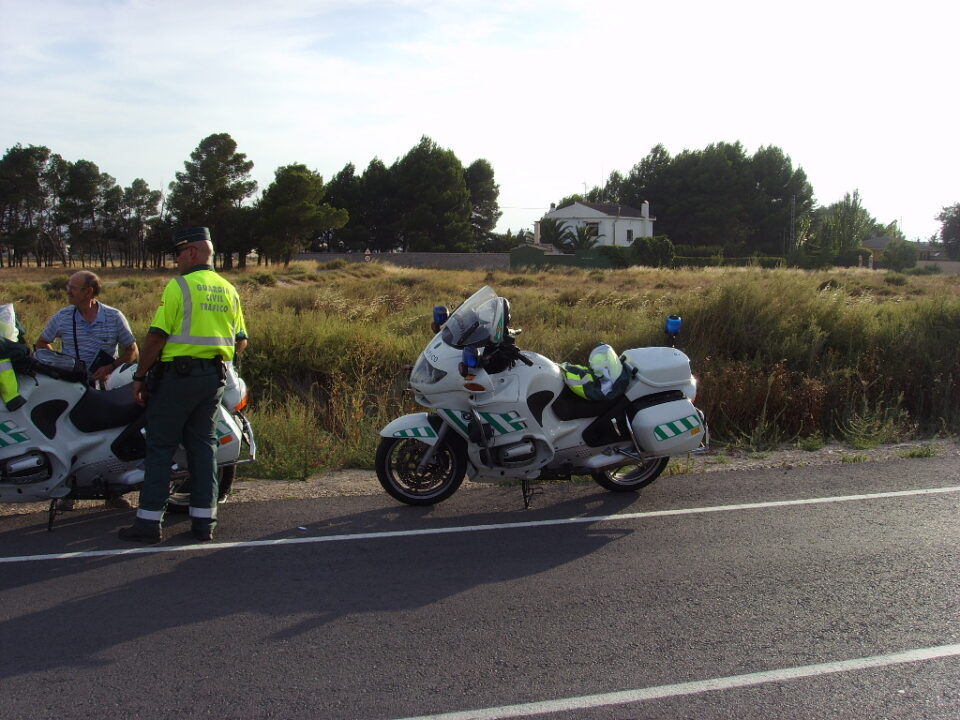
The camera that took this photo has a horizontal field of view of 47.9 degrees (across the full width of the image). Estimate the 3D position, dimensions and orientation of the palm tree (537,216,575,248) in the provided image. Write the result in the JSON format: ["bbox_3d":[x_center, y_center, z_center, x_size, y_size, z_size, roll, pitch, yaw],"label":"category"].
[{"bbox_3d":[7.260,-11.420,103.384,3.600,4.100,3.600,0,5,0],"label":"palm tree"}]

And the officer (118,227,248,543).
[{"bbox_3d":[-1.739,0.140,6.259,0.600,1.810,0.450,-5,7,-41],"label":"officer"}]

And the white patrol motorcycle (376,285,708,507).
[{"bbox_3d":[0.387,0.226,7.262,2.220,1.450,0.920,-2,6,-17],"label":"white patrol motorcycle"}]

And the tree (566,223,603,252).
[{"bbox_3d":[9.758,-10.888,100.421,3.500,3.600,3.500,0,5,0],"label":"tree"}]

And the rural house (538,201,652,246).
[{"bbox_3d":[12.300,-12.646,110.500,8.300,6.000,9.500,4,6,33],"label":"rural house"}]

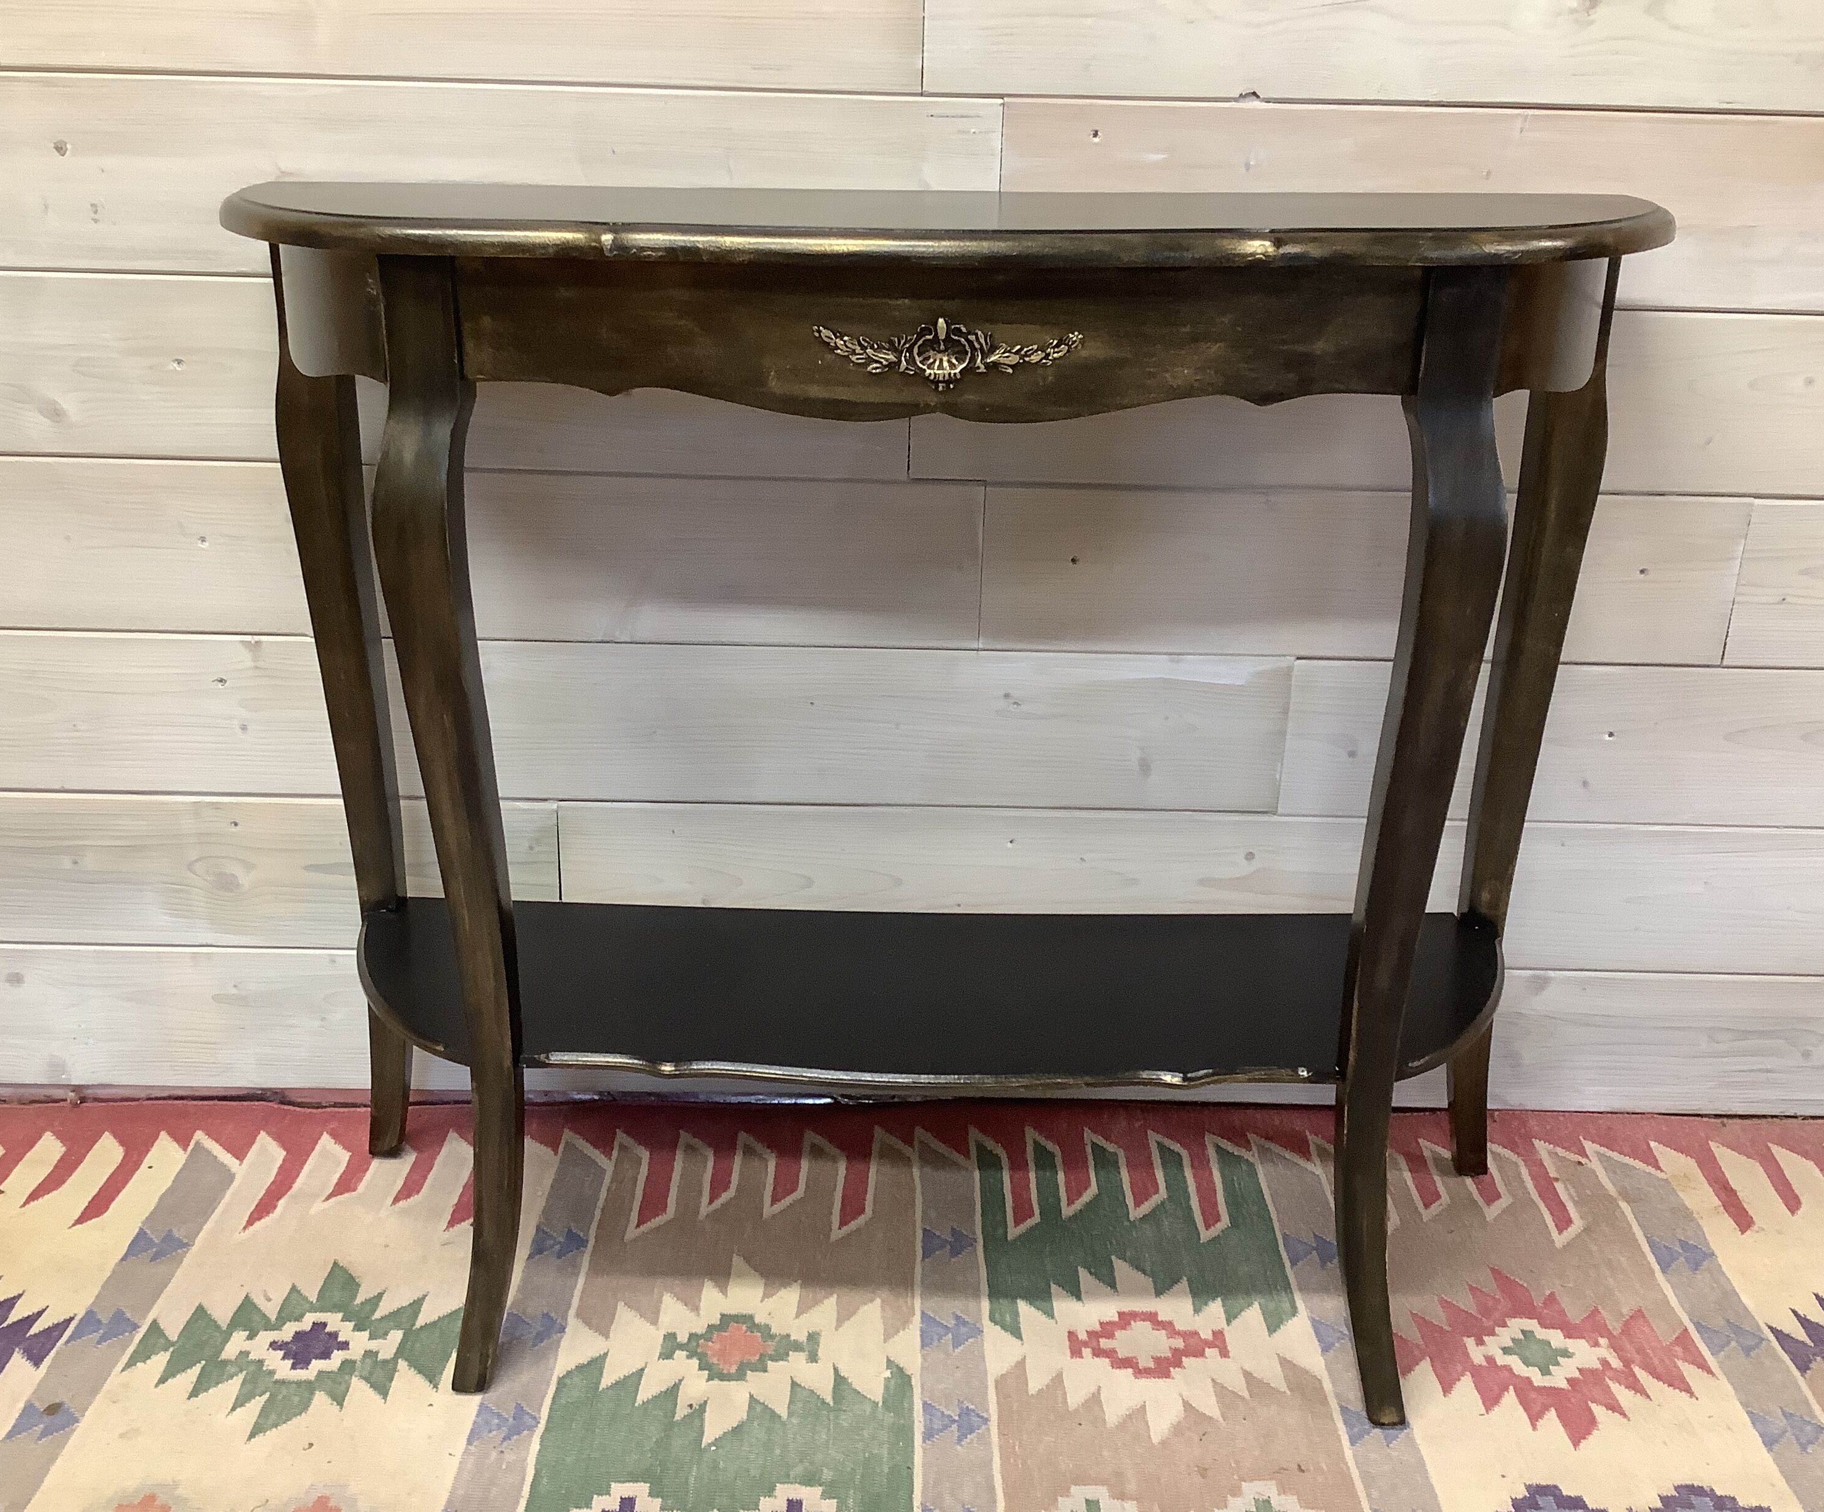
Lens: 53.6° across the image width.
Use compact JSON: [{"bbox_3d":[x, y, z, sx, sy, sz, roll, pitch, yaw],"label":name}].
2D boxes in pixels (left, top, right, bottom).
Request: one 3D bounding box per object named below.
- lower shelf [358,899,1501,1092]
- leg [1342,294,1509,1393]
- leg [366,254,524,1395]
[{"bbox_3d":[0.017,0.178,1.350,0.885,0.015,0.261,1,21,0],"label":"lower shelf"},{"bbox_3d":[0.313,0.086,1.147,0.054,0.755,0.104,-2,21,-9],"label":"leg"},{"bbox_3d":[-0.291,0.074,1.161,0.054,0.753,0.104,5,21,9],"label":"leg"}]

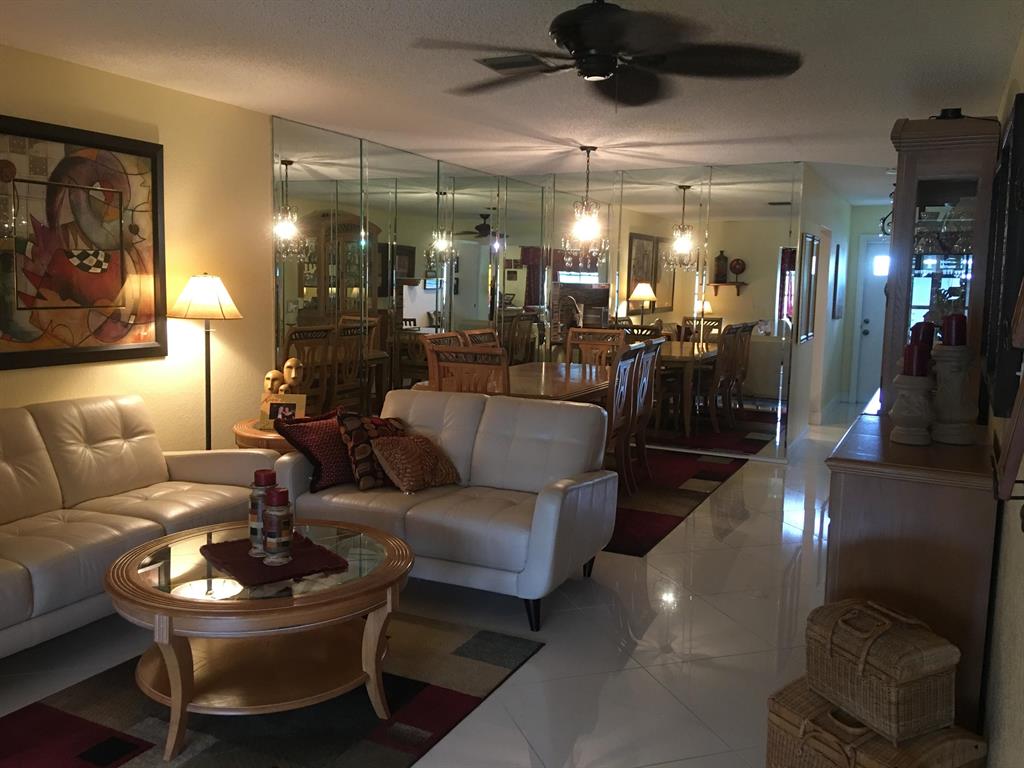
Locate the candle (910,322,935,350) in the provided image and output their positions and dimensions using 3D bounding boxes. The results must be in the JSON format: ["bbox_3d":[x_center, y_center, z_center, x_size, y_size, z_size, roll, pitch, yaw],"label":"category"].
[{"bbox_3d":[1.497,-0.166,3.128,0.081,0.108,0.081,4,7,27],"label":"candle"}]

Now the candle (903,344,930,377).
[{"bbox_3d":[1.518,-0.091,3.214,0.080,0.120,0.080,4,7,26],"label":"candle"}]

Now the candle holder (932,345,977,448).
[{"bbox_3d":[1.684,0.034,3.241,0.140,0.375,0.140,4,7,26],"label":"candle holder"}]

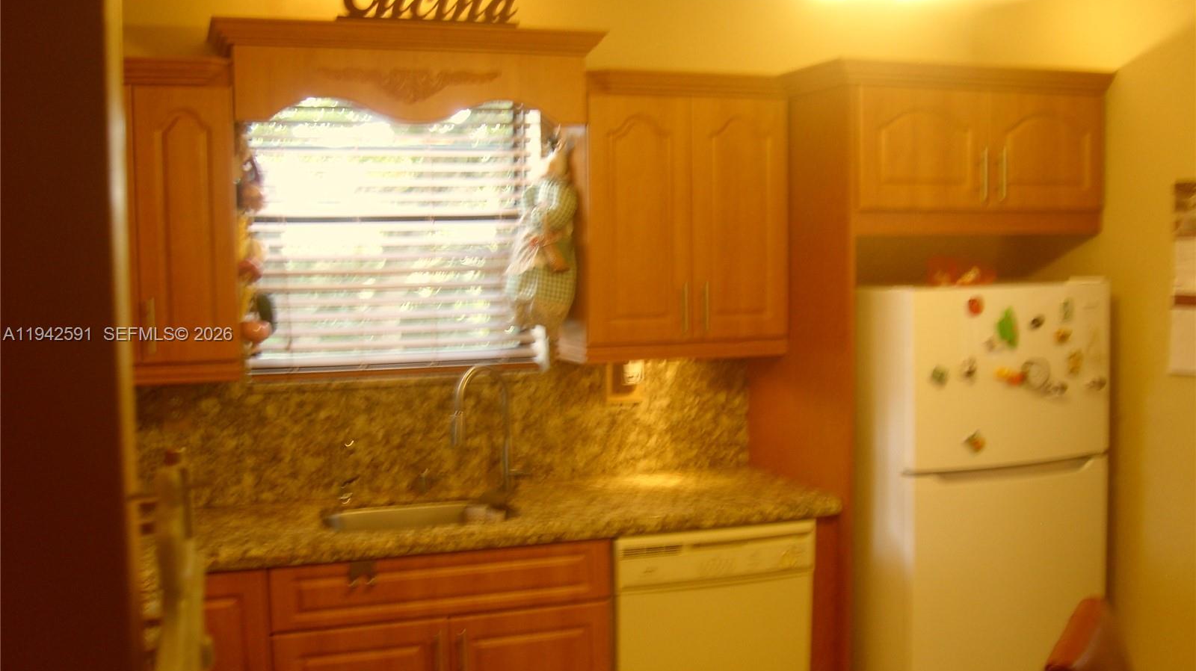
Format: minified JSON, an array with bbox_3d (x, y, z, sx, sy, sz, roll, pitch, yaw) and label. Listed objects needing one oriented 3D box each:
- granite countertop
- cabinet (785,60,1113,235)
[{"bbox_3d":[-0.270,0.520,3.582,1.851,0.044,0.635,-2,6,-18],"label":"granite countertop"},{"bbox_3d":[1.016,-0.568,3.865,0.915,0.487,0.704,-2,6,-18],"label":"cabinet"}]

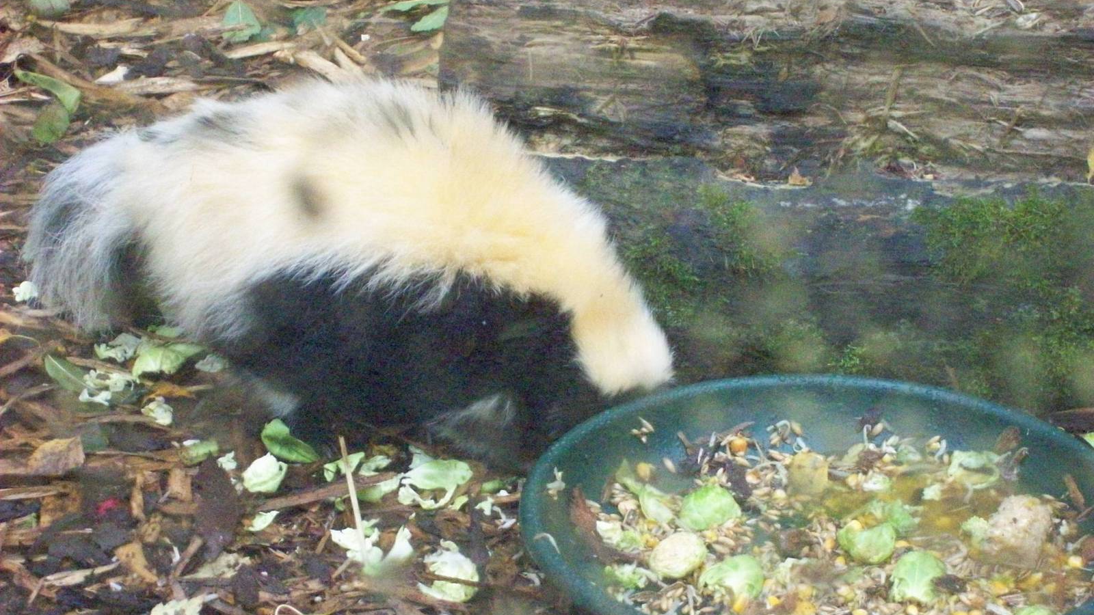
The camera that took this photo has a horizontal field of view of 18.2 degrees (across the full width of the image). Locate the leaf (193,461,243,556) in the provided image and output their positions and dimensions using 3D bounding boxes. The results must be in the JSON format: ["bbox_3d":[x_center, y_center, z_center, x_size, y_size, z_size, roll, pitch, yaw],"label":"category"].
[{"bbox_3d":[-0.191,0.117,1.988,0.031,0.016,0.092,0,25,0],"label":"leaf"}]

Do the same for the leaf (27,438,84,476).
[{"bbox_3d":[-0.269,0.081,1.869,0.034,0.010,0.023,-16,43,-21],"label":"leaf"}]

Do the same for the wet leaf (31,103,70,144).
[{"bbox_3d":[-0.366,-0.136,2.520,0.030,0.015,0.045,0,25,0],"label":"wet leaf"}]

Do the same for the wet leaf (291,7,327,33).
[{"bbox_3d":[-0.190,-0.229,2.723,0.029,0.014,0.030,0,25,0],"label":"wet leaf"}]

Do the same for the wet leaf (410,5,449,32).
[{"bbox_3d":[-0.093,-0.231,2.722,0.032,0.016,0.033,0,25,0],"label":"wet leaf"}]

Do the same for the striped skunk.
[{"bbox_3d":[-0.113,-0.033,1.913,0.385,0.190,0.175,9,26,18],"label":"striped skunk"}]

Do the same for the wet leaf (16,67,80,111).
[{"bbox_3d":[-0.345,-0.153,2.367,0.057,0.015,0.018,32,52,24],"label":"wet leaf"}]

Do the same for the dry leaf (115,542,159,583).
[{"bbox_3d":[-0.211,0.133,1.759,0.013,0.009,0.034,-15,43,-20],"label":"dry leaf"}]

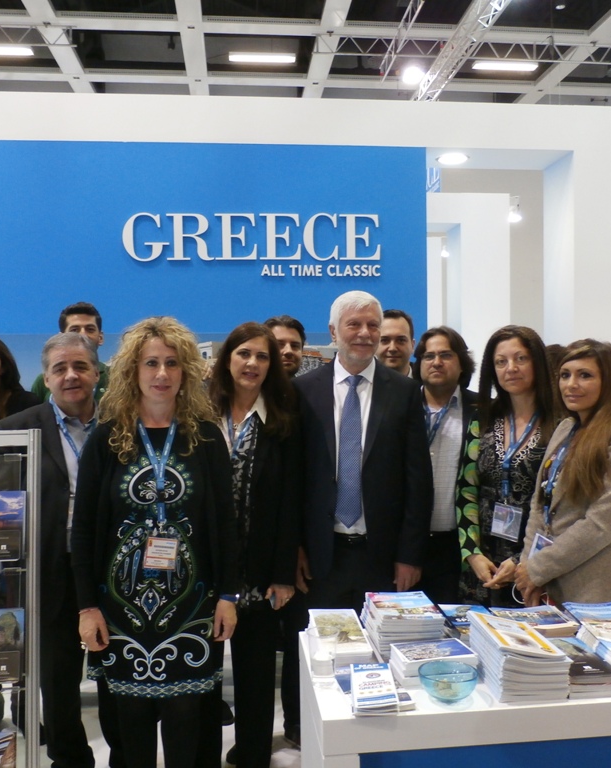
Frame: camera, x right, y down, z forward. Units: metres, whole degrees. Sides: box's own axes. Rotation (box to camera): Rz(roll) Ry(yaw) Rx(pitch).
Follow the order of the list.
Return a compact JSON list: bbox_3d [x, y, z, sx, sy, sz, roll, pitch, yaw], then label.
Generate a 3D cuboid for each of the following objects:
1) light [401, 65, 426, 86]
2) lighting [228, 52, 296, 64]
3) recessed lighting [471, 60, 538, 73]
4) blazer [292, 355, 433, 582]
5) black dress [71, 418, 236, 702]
[{"bbox_3d":[1.708,-4.924,11.798,0.300,0.300,0.300,0,1,12],"label":"light"},{"bbox_3d":[-0.927,-7.029,15.935,1.480,0.090,0.360,-1,1,-6],"label":"lighting"},{"bbox_3d":[4.456,-7.110,16.552,1.480,0.090,0.360,-1,1,-6],"label":"recessed lighting"},{"bbox_3d":[0.194,0.302,2.520,0.490,0.770,0.290,0,1,12],"label":"blazer"},{"bbox_3d":[-0.476,0.553,2.330,0.500,0.880,0.300,-1,1,-9],"label":"black dress"}]

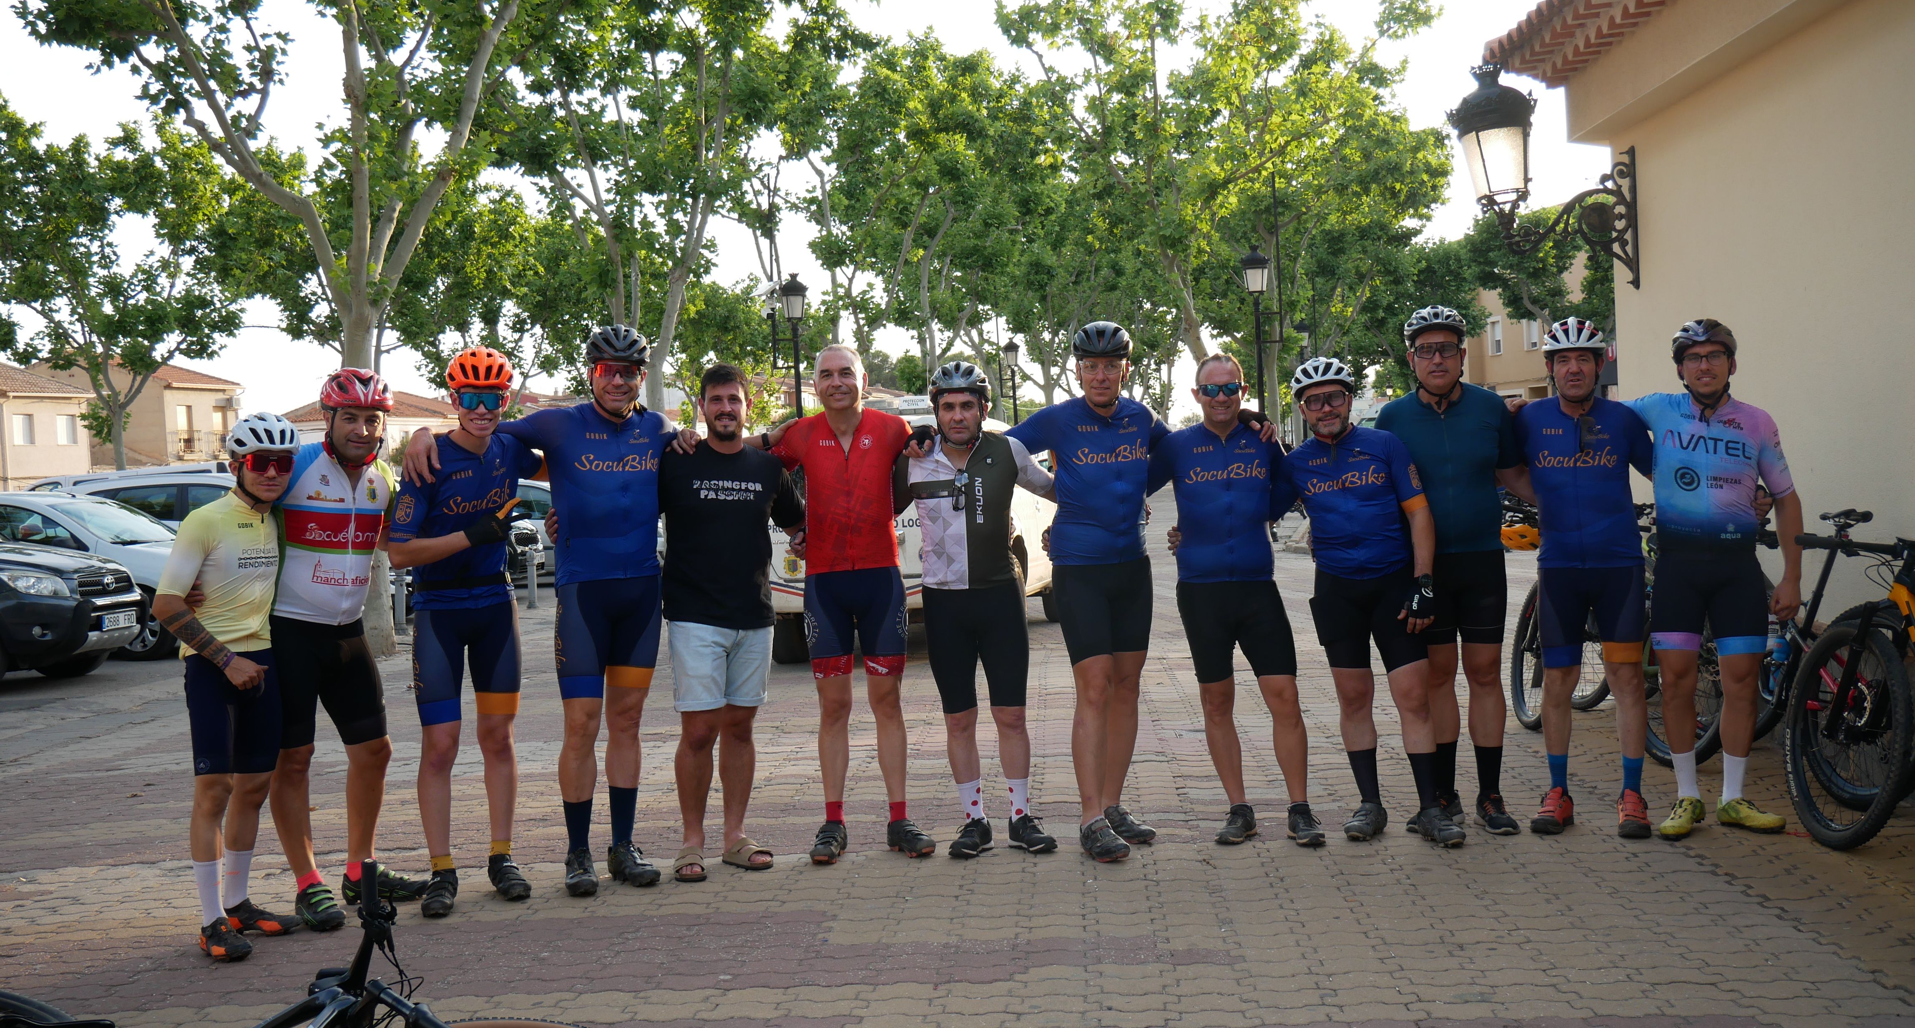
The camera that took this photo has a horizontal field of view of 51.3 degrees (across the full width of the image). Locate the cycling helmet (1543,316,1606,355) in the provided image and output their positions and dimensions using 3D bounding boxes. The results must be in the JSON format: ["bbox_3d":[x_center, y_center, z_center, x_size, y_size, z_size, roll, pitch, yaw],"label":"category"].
[{"bbox_3d":[2.176,-0.626,7.034,0.220,0.155,0.275,-2,0,19],"label":"cycling helmet"}]

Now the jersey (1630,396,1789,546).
[{"bbox_3d":[2.563,-0.149,6.832,0.620,0.570,0.300,-2,2,17],"label":"jersey"}]

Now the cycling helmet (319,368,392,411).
[{"bbox_3d":[-1.951,-0.398,6.471,0.215,0.160,0.275,1,2,-23],"label":"cycling helmet"}]

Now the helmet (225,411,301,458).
[{"bbox_3d":[-2.150,-0.241,6.171,0.215,0.160,0.275,-4,2,-30],"label":"helmet"}]

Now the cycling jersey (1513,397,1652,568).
[{"bbox_3d":[2.261,-0.114,7.210,0.510,0.615,0.300,-2,1,14],"label":"cycling jersey"}]

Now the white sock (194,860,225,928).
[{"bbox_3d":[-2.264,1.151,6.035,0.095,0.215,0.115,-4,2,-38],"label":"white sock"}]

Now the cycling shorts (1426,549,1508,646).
[{"bbox_3d":[1.826,0.293,7.226,0.355,0.385,0.260,-2,0,12],"label":"cycling shorts"}]

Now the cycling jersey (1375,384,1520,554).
[{"bbox_3d":[1.810,-0.166,7.380,0.560,0.625,0.300,-2,1,12],"label":"cycling jersey"}]

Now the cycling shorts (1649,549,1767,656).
[{"bbox_3d":[2.586,0.288,6.845,0.410,0.430,0.280,-2,2,18],"label":"cycling shorts"}]

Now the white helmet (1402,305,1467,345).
[{"bbox_3d":[1.676,-0.659,6.996,0.215,0.160,0.275,-2,2,12],"label":"white helmet"}]

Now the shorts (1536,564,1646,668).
[{"bbox_3d":[2.197,0.342,6.909,0.390,0.410,0.270,-2,2,15],"label":"shorts"}]

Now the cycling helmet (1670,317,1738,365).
[{"bbox_3d":[2.677,-0.620,7.150,0.220,0.165,0.275,-2,1,16],"label":"cycling helmet"}]

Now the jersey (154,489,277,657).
[{"bbox_3d":[-2.348,0.187,6.400,0.440,0.540,0.300,-3,2,-40],"label":"jersey"}]

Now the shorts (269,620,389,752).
[{"bbox_3d":[-2.028,0.536,6.429,0.365,0.440,0.270,-2,0,-25],"label":"shorts"}]

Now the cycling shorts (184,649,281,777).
[{"bbox_3d":[-2.203,0.597,6.048,0.295,0.400,0.245,-2,0,-29],"label":"cycling shorts"}]

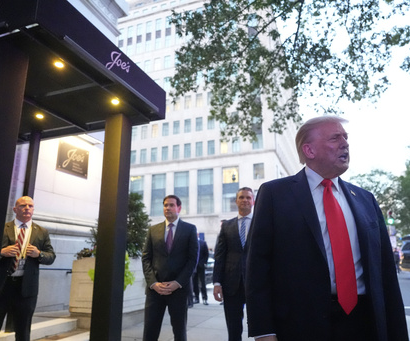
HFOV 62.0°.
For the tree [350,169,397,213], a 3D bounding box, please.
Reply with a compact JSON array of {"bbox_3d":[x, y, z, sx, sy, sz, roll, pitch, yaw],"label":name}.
[{"bbox_3d":[19.478,5.334,38.436,7.300,11.000,7.300,-6,-16,21],"label":"tree"}]

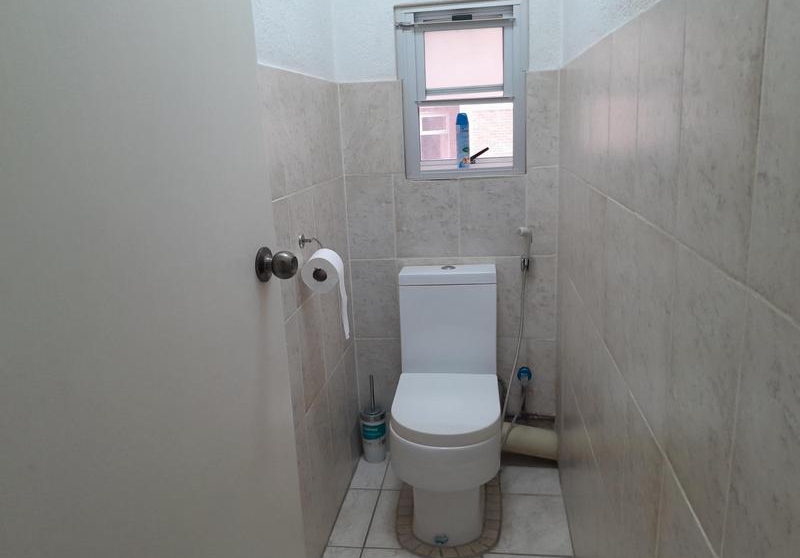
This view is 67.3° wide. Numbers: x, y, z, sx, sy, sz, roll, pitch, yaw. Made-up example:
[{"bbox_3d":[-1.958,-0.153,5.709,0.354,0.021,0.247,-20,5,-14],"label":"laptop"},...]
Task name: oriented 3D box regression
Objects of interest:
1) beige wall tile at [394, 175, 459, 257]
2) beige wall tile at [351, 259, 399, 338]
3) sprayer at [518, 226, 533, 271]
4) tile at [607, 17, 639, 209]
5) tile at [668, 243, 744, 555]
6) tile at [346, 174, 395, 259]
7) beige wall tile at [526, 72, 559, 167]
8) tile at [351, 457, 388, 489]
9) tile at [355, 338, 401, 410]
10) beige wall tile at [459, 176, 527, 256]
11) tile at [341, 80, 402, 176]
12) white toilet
[{"bbox_3d":[0.104,-0.243,2.308,0.250,0.328,0.010,-1,15,8],"label":"beige wall tile"},{"bbox_3d":[-0.096,0.082,2.442,0.189,0.332,0.010,-1,14,8],"label":"beige wall tile"},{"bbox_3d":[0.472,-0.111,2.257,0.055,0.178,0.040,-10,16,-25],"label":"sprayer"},{"bbox_3d":[0.442,-0.317,1.178,0.010,0.335,0.247,-1,14,8],"label":"tile"},{"bbox_3d":[0.382,0.140,0.760,0.010,0.328,0.235,-1,15,8],"label":"tile"},{"bbox_3d":[-0.113,-0.242,2.359,0.189,0.332,0.010,-1,14,8],"label":"tile"},{"bbox_3d":[0.516,-0.571,2.161,0.116,0.339,0.010,-1,15,8],"label":"beige wall tile"},{"bbox_3d":[-0.119,0.800,2.485,0.113,0.010,0.253,-1,14,8],"label":"tile"},{"bbox_3d":[-0.082,0.406,2.506,0.194,0.334,0.010,-1,15,8],"label":"tile"},{"bbox_3d":[0.351,-0.246,2.271,0.250,0.328,0.010,-1,15,8],"label":"beige wall tile"},{"bbox_3d":[-0.104,-0.569,2.272,0.241,0.335,0.010,-1,14,8],"label":"tile"},{"bbox_3d":[0.174,0.432,2.145,0.360,0.840,0.605,-1,14,8],"label":"white toilet"}]

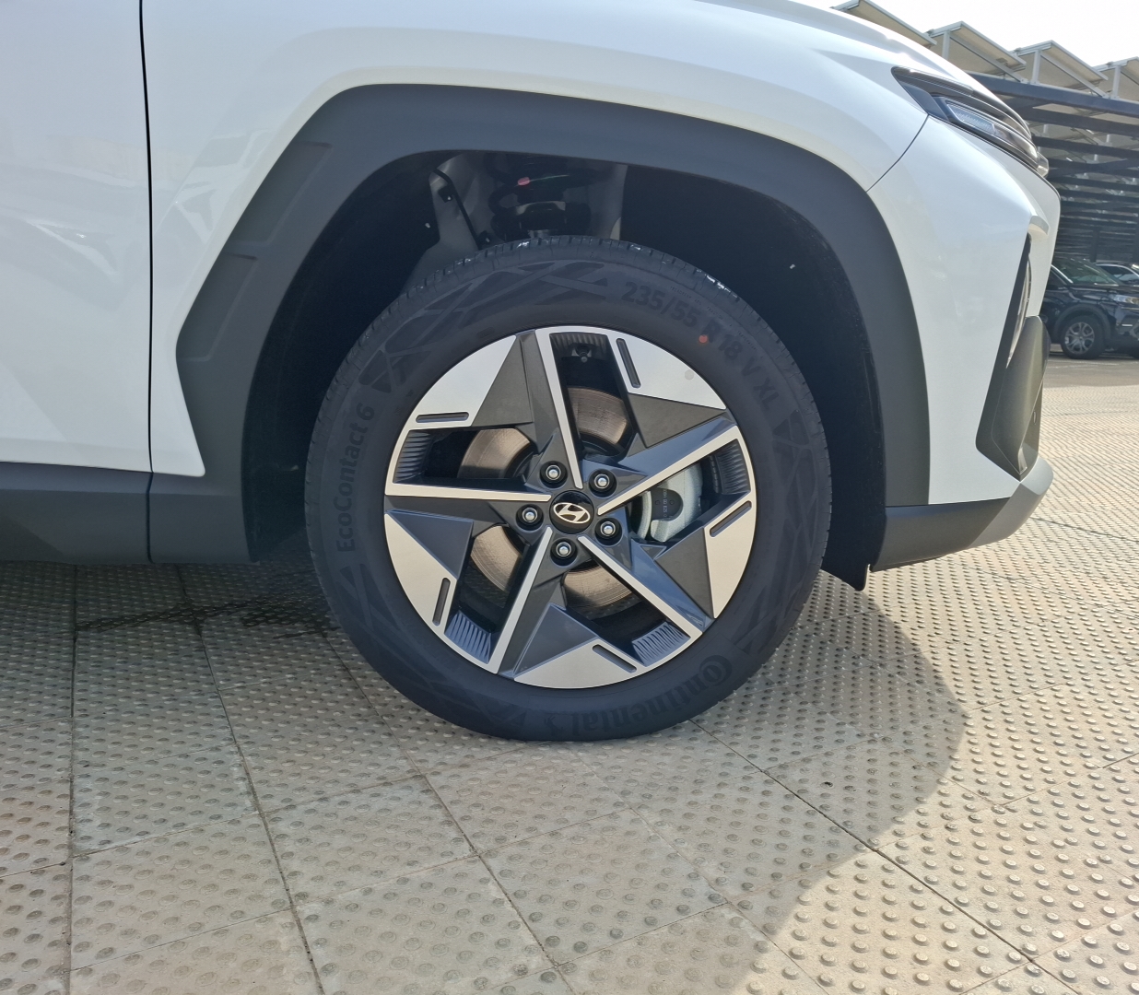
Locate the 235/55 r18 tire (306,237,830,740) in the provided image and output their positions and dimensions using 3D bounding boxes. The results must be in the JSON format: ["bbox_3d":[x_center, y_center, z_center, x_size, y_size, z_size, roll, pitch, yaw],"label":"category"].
[{"bbox_3d":[-0.001,-0.006,1.263,0.714,0.702,0.240,0,12,-3],"label":"235/55 r18 tire"}]

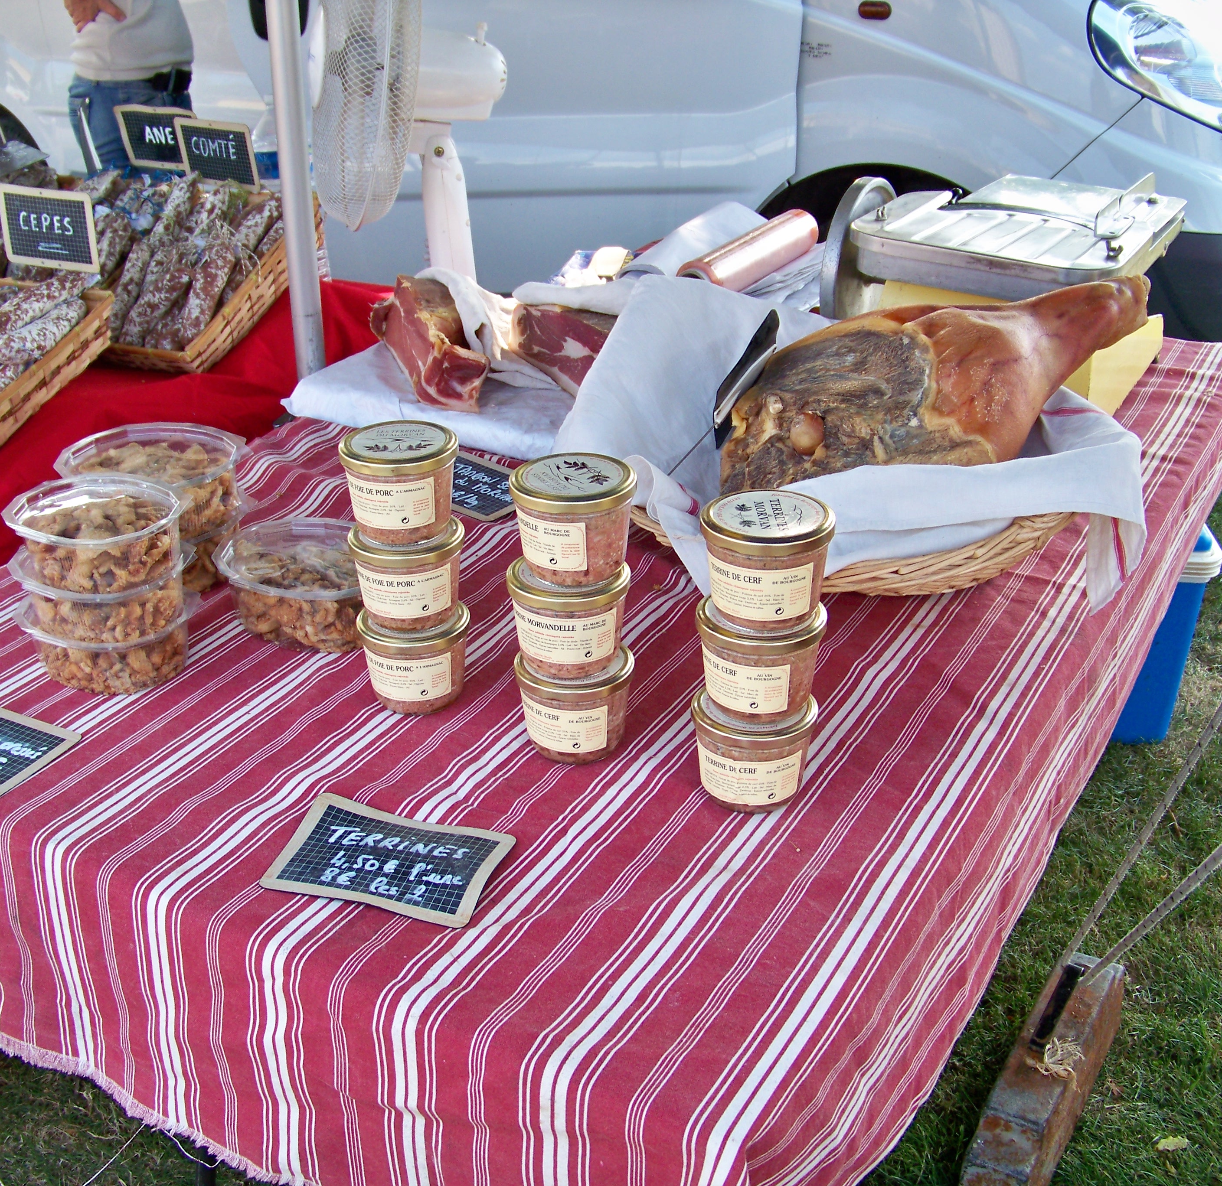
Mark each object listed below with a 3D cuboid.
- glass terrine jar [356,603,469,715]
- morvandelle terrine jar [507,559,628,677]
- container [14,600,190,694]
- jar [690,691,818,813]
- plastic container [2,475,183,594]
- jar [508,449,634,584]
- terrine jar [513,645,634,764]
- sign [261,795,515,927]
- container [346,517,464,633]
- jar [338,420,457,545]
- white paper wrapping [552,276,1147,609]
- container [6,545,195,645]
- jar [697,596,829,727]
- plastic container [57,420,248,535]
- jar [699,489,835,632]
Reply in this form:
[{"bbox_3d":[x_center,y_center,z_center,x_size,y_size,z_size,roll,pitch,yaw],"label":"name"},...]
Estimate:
[{"bbox_3d":[-0.149,0.050,1.164,0.086,0.071,0.086,-1,27,0],"label":"glass terrine jar"},{"bbox_3d":[-0.029,0.017,1.062,0.086,0.071,0.086,-1,27,0],"label":"morvandelle terrine jar"},{"bbox_3d":[-0.407,0.035,1.230,0.141,0.052,0.141,-10,28,-18],"label":"container"},{"bbox_3d":[0.099,0.107,1.040,0.086,0.071,0.086,-1,27,0],"label":"jar"},{"bbox_3d":[-0.400,-0.048,1.185,0.143,0.049,0.132,-6,27,-10],"label":"plastic container"},{"bbox_3d":[-0.025,-0.047,1.032,0.086,0.071,0.086,-1,27,0],"label":"jar"},{"bbox_3d":[-0.026,0.081,1.109,0.087,0.072,0.087,0,27,0],"label":"terrine jar"},{"bbox_3d":[-0.145,0.175,0.989,0.144,0.014,0.096,9,31,11],"label":"sign"},{"bbox_3d":[-0.152,-0.014,1.142,0.087,0.072,0.087,0,27,0],"label":"container"},{"bbox_3d":[-0.154,-0.078,1.110,0.087,0.072,0.087,0,27,0],"label":"jar"},{"bbox_3d":[0.207,-0.160,1.423,0.520,0.204,0.398,-1,27,0],"label":"white paper wrapping"},{"bbox_3d":[-0.405,-0.004,1.211,0.141,0.052,0.141,-10,28,-18],"label":"container"},{"bbox_3d":[0.101,0.044,1.021,0.087,0.072,0.087,0,27,0],"label":"jar"},{"bbox_3d":[-0.406,-0.097,1.354,0.171,0.058,0.158,-5,27,-8],"label":"plastic container"},{"bbox_3d":[0.101,-0.019,0.975,0.086,0.071,0.086,-1,27,0],"label":"jar"}]

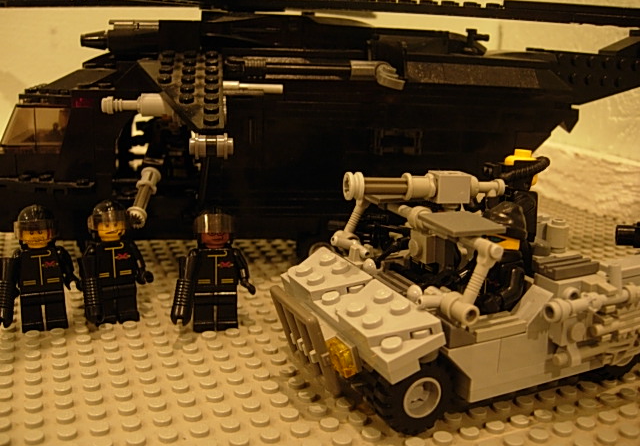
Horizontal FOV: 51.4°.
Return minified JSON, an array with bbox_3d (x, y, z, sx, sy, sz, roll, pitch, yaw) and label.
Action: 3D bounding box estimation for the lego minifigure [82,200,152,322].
[{"bbox_3d":[-0.071,0.014,0.232,0.025,0.042,0.015,-5,15,-22],"label":"lego minifigure"}]

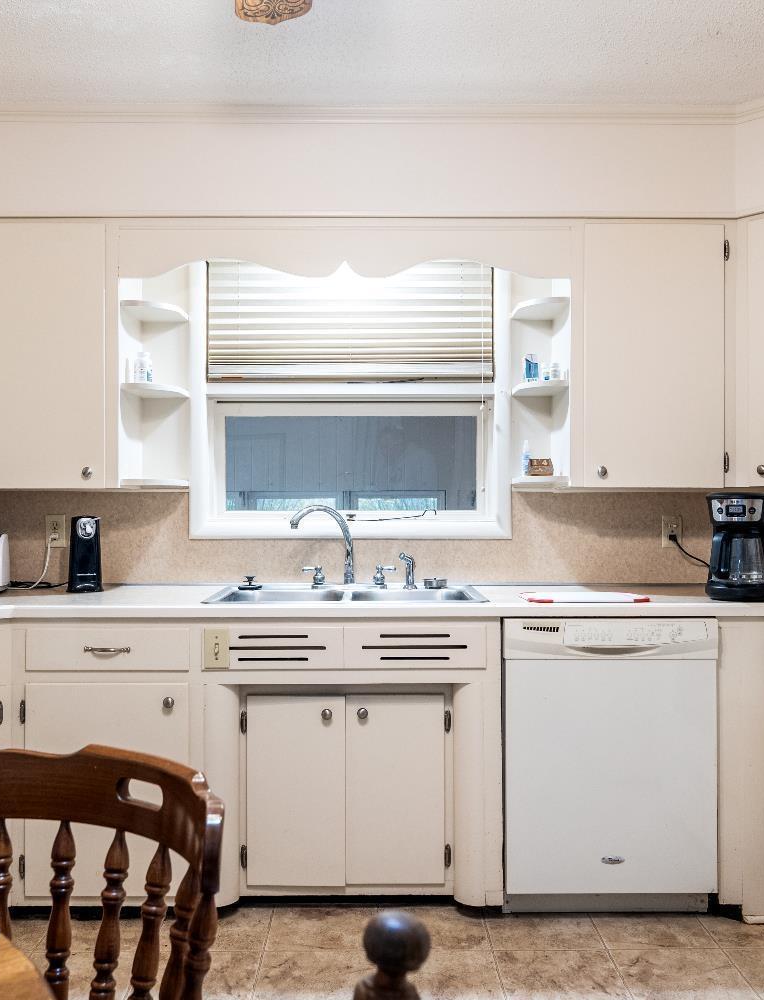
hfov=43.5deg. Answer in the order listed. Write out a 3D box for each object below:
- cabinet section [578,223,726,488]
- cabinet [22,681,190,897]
[{"bbox_3d":[0.847,-0.450,3.150,0.449,0.830,0.300,0,-1,-1],"label":"cabinet section"},{"bbox_3d":[-0.784,0.818,2.975,0.467,0.608,0.550,0,0,-1],"label":"cabinet"}]

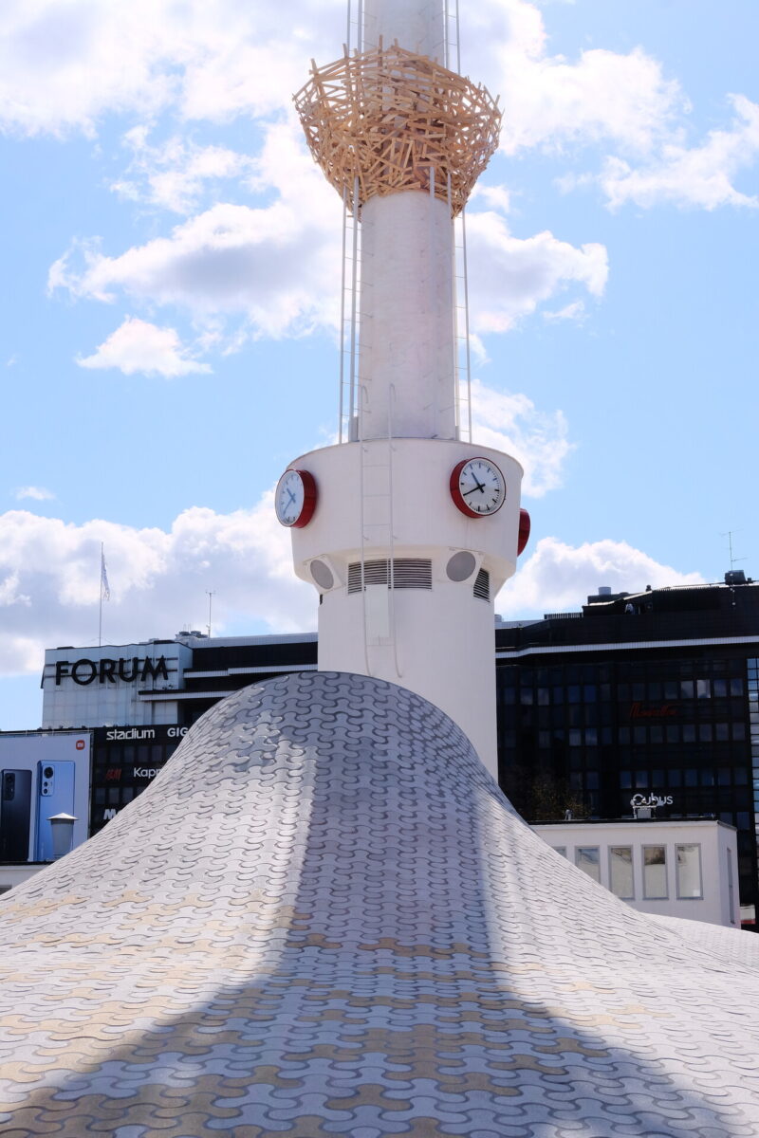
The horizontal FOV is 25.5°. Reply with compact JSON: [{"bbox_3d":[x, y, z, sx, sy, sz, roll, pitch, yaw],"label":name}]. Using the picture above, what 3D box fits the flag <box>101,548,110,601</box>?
[{"bbox_3d":[-20.631,0.501,126.325,0.750,3.900,0.500,2,-10,-9],"label":"flag"}]

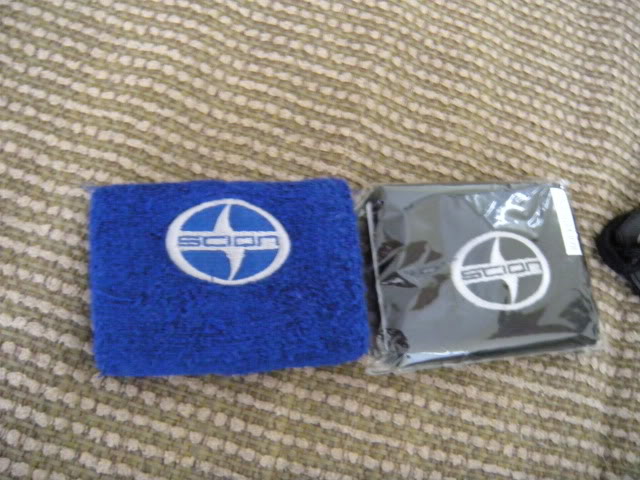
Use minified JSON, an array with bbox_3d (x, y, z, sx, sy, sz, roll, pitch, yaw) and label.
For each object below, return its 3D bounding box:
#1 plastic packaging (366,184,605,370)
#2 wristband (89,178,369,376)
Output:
[{"bbox_3d":[0.062,0.012,0.259,0.088,0.016,0.070,-1,71,-11],"label":"plastic packaging"},{"bbox_3d":[-0.033,0.012,0.243,0.098,0.016,0.069,-2,72,-11],"label":"wristband"}]

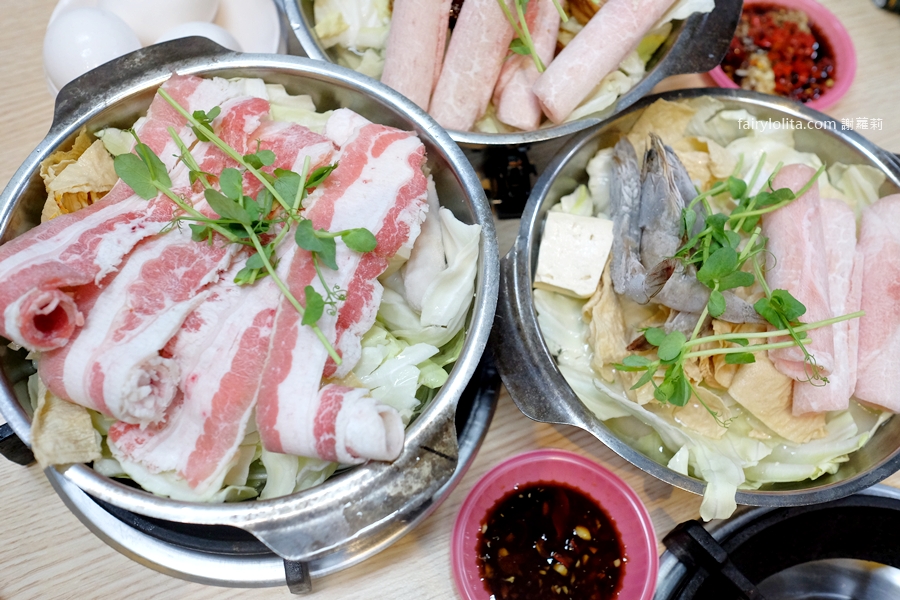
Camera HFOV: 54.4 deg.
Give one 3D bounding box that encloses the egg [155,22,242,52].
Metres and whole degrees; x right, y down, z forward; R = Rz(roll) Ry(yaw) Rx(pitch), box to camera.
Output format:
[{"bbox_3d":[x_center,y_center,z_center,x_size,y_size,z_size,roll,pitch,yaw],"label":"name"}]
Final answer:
[{"bbox_3d":[-0.122,-0.112,0.426,0.052,0.049,0.047,9,69,0],"label":"egg"}]

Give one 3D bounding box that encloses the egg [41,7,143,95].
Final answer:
[{"bbox_3d":[-0.173,-0.117,0.426,0.047,0.052,0.049,-29,73,-14],"label":"egg"}]

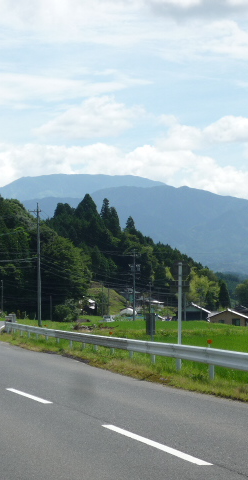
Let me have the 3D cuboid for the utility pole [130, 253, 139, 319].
[{"bbox_3d":[1.582,6.764,205.000,1.300,10.719,0.500,0,-3,0],"label":"utility pole"}]

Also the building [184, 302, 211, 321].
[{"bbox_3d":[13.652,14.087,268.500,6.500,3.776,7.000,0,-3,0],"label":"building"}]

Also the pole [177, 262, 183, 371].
[{"bbox_3d":[1.376,1.884,34.200,0.100,2.659,0.100,0,-3,0],"label":"pole"}]

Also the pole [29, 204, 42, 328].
[{"bbox_3d":[-8.276,2.473,135.000,1.200,11.956,0.400,0,-3,0],"label":"pole"}]

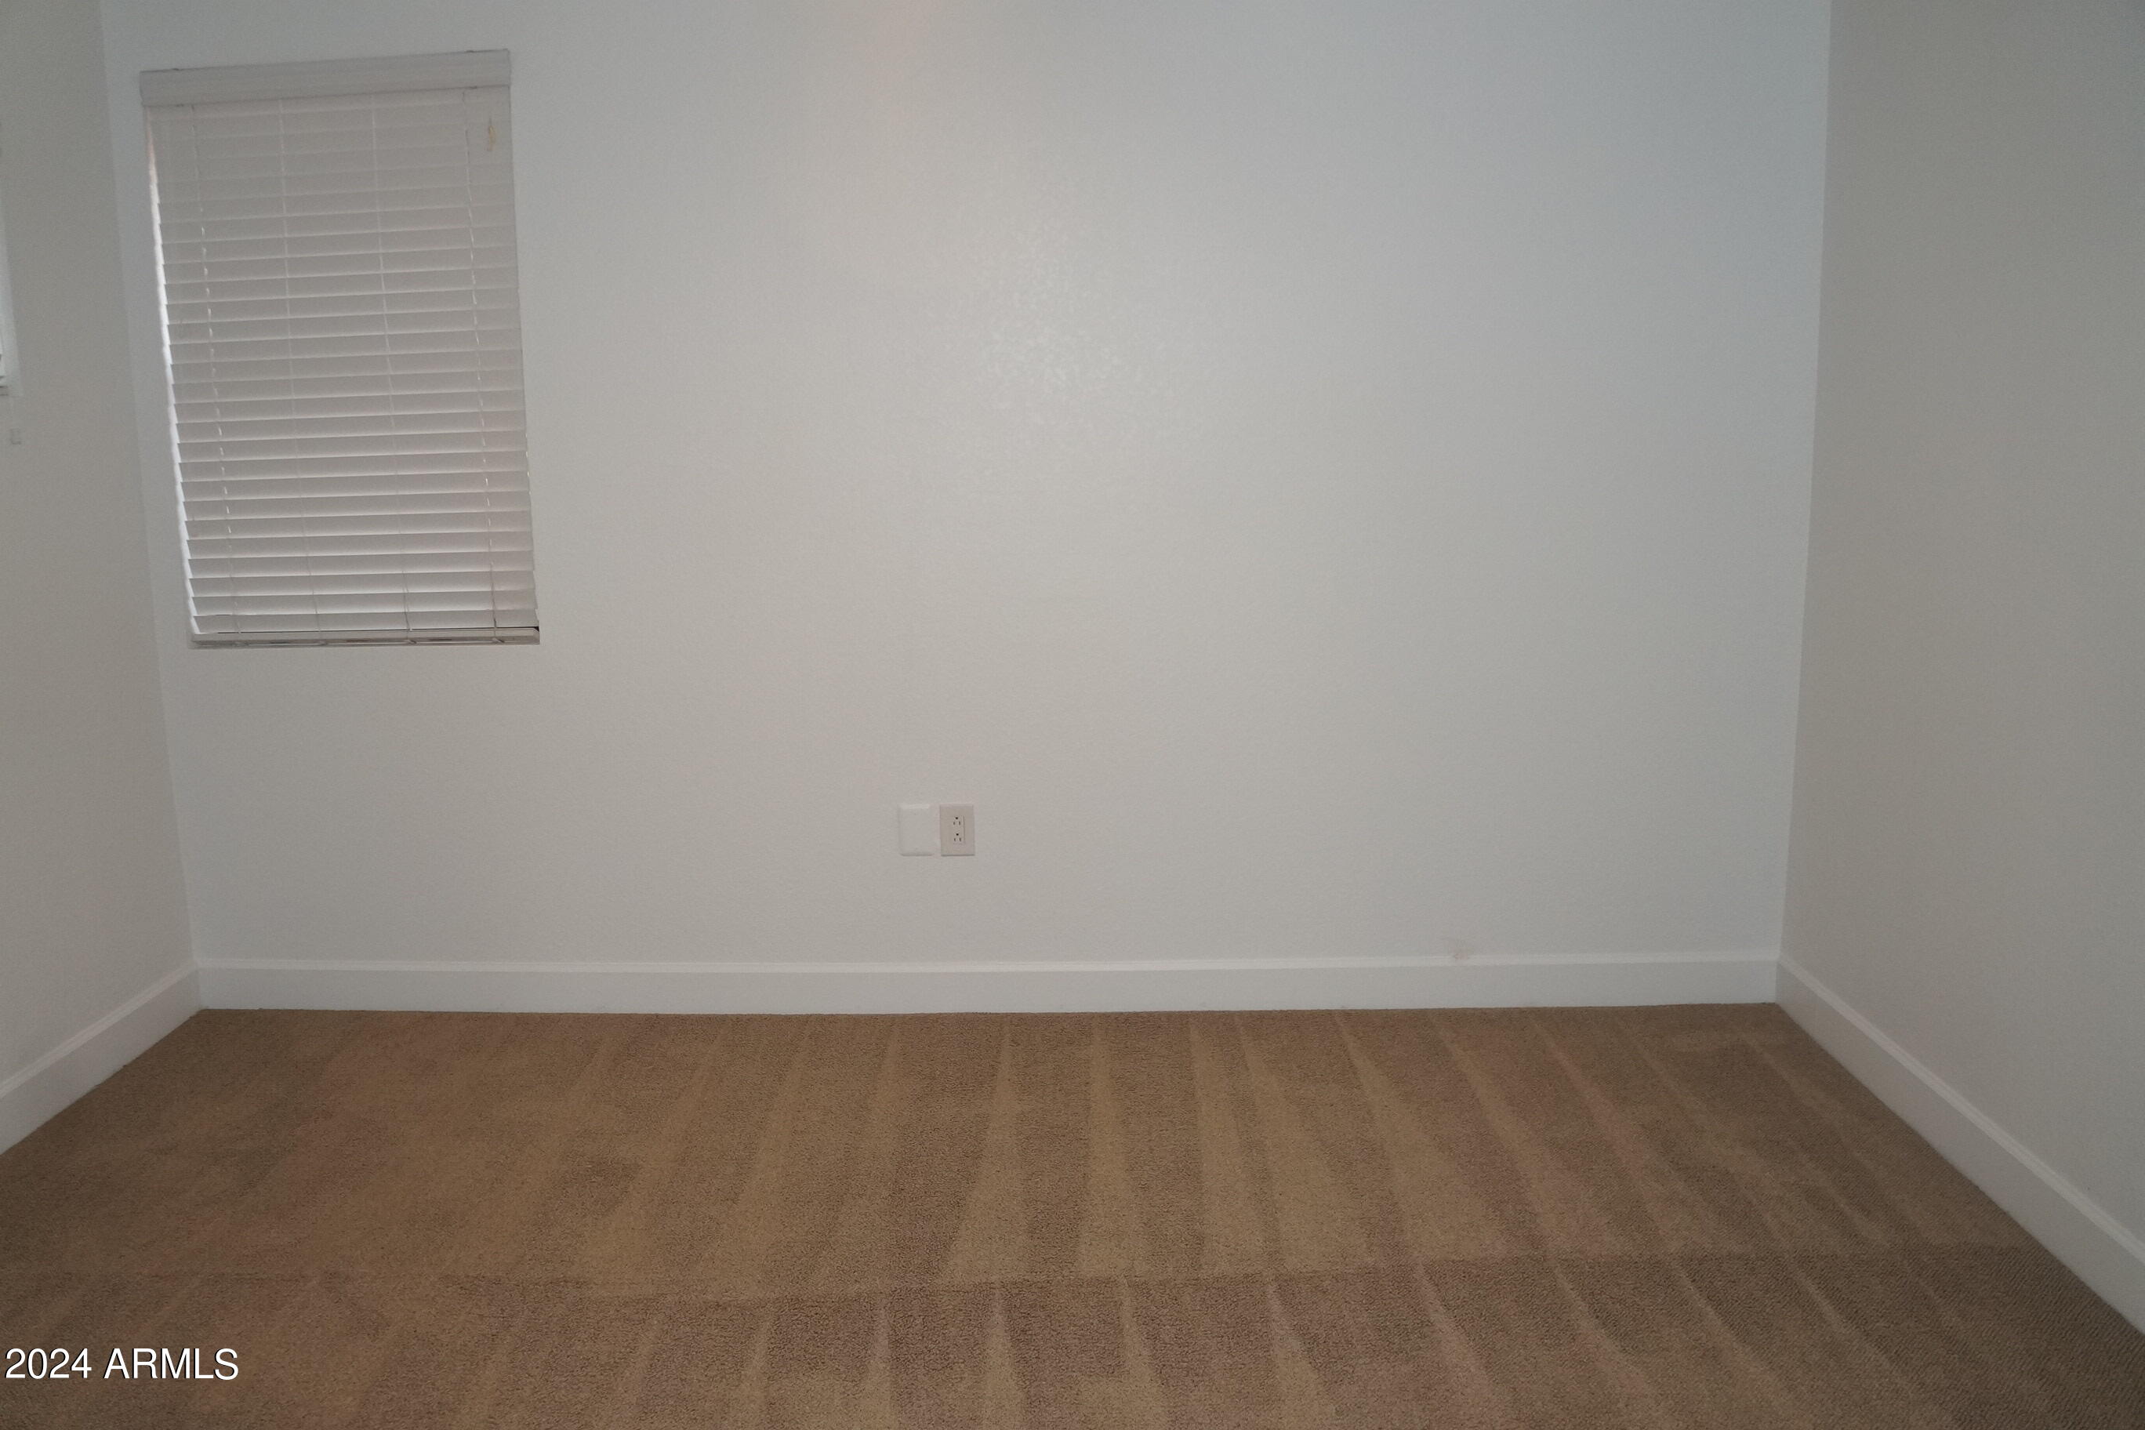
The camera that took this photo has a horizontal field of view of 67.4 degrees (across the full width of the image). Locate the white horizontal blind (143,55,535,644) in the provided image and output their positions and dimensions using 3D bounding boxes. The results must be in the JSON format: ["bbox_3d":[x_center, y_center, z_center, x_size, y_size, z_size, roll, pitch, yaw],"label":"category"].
[{"bbox_3d":[-1.546,-0.749,3.419,0.775,1.216,0.070,-1,10,2],"label":"white horizontal blind"}]

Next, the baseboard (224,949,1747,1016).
[{"bbox_3d":[-0.215,0.606,3.606,3.550,0.127,0.016,-1,10,2],"label":"baseboard"}]

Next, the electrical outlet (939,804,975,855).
[{"bbox_3d":[-0.253,0.257,3.550,0.075,0.118,0.009,-1,10,2],"label":"electrical outlet"}]

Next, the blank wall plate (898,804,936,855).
[{"bbox_3d":[-0.343,0.257,3.553,0.081,0.117,0.009,-1,10,2],"label":"blank wall plate"}]

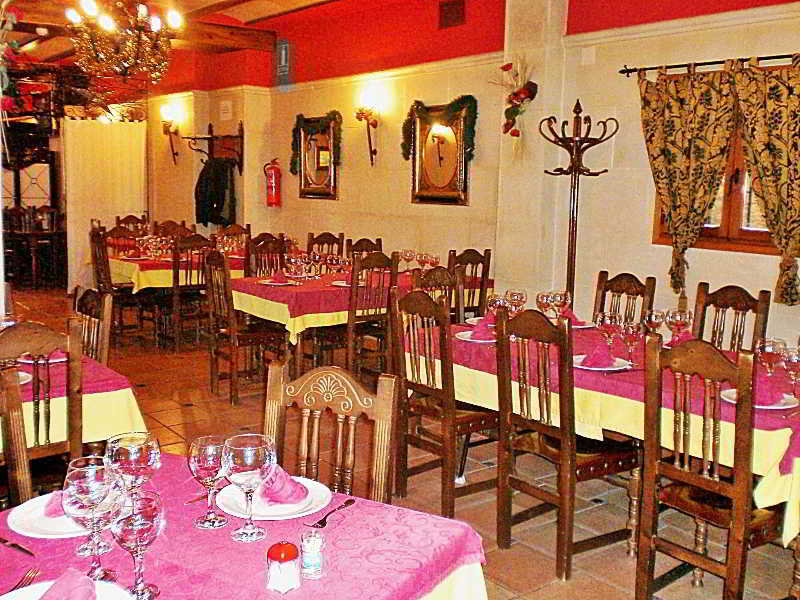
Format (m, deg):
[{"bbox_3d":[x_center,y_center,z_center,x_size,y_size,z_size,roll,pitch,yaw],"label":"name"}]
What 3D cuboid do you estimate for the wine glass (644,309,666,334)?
[{"bbox_3d":[1.106,0.146,3.540,0.086,0.180,0.086,-6,10,-40],"label":"wine glass"}]

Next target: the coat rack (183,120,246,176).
[{"bbox_3d":[-2.351,-1.909,10.143,0.360,0.659,0.907,-6,11,-39],"label":"coat rack"}]

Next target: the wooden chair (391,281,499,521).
[{"bbox_3d":[0.219,0.451,3.791,0.450,1.020,0.410,-6,11,-40],"label":"wooden chair"}]

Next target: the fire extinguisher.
[{"bbox_3d":[-1.431,-1.339,9.220,0.160,0.540,0.170,-6,11,-39],"label":"fire extinguisher"}]

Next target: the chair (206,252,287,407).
[{"bbox_3d":[-1.080,0.180,5.754,0.480,1.020,0.395,-5,10,-36],"label":"chair"}]

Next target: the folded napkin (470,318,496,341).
[{"bbox_3d":[0.414,0.146,3.868,0.120,0.085,0.135,-6,11,-39],"label":"folded napkin"}]

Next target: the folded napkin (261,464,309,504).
[{"bbox_3d":[-0.266,0.413,1.873,0.100,0.075,0.080,7,10,30],"label":"folded napkin"}]

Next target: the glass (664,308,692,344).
[{"bbox_3d":[1.237,0.152,3.615,0.112,0.195,0.112,-5,11,-38],"label":"glass"}]

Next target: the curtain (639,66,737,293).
[{"bbox_3d":[1.658,-0.720,4.863,0.110,1.344,0.645,-5,11,-38],"label":"curtain"}]

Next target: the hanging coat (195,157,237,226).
[{"bbox_3d":[-2.120,-1.250,9.321,0.270,0.800,0.500,-6,11,-39],"label":"hanging coat"}]

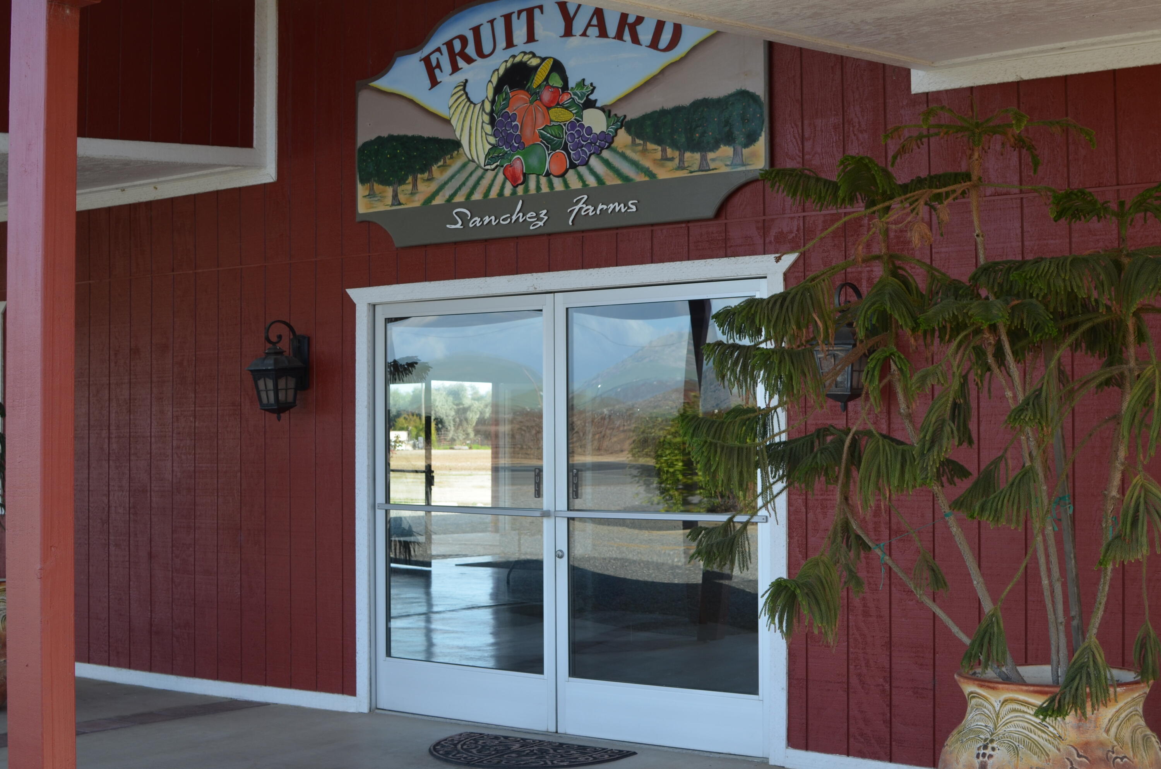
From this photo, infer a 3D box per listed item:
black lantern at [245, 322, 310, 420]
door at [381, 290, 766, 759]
[{"bbox_3d":[-1.636,-0.072,9.167,0.235,0.552,0.310,-2,-2,36],"label":"black lantern"},{"bbox_3d":[-0.118,0.630,8.339,2.420,2.177,0.100,-2,-2,36],"label":"door"}]

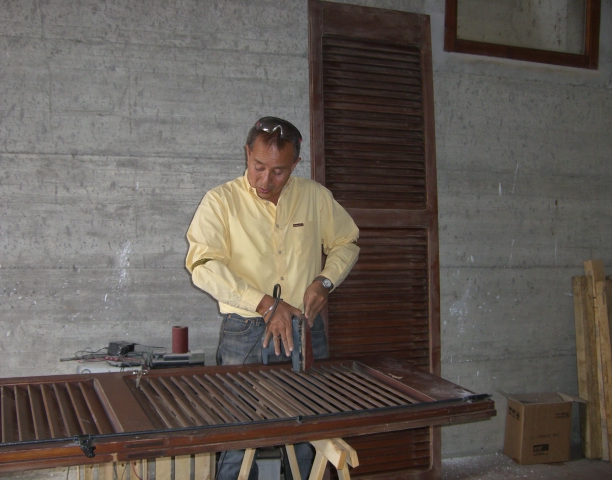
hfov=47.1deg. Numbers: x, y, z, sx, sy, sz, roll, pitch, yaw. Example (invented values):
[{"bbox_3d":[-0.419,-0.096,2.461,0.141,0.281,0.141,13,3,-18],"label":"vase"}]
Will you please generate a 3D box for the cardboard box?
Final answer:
[{"bbox_3d":[1.263,1.019,3.819,0.315,0.320,0.190,1,2,-16],"label":"cardboard box"}]

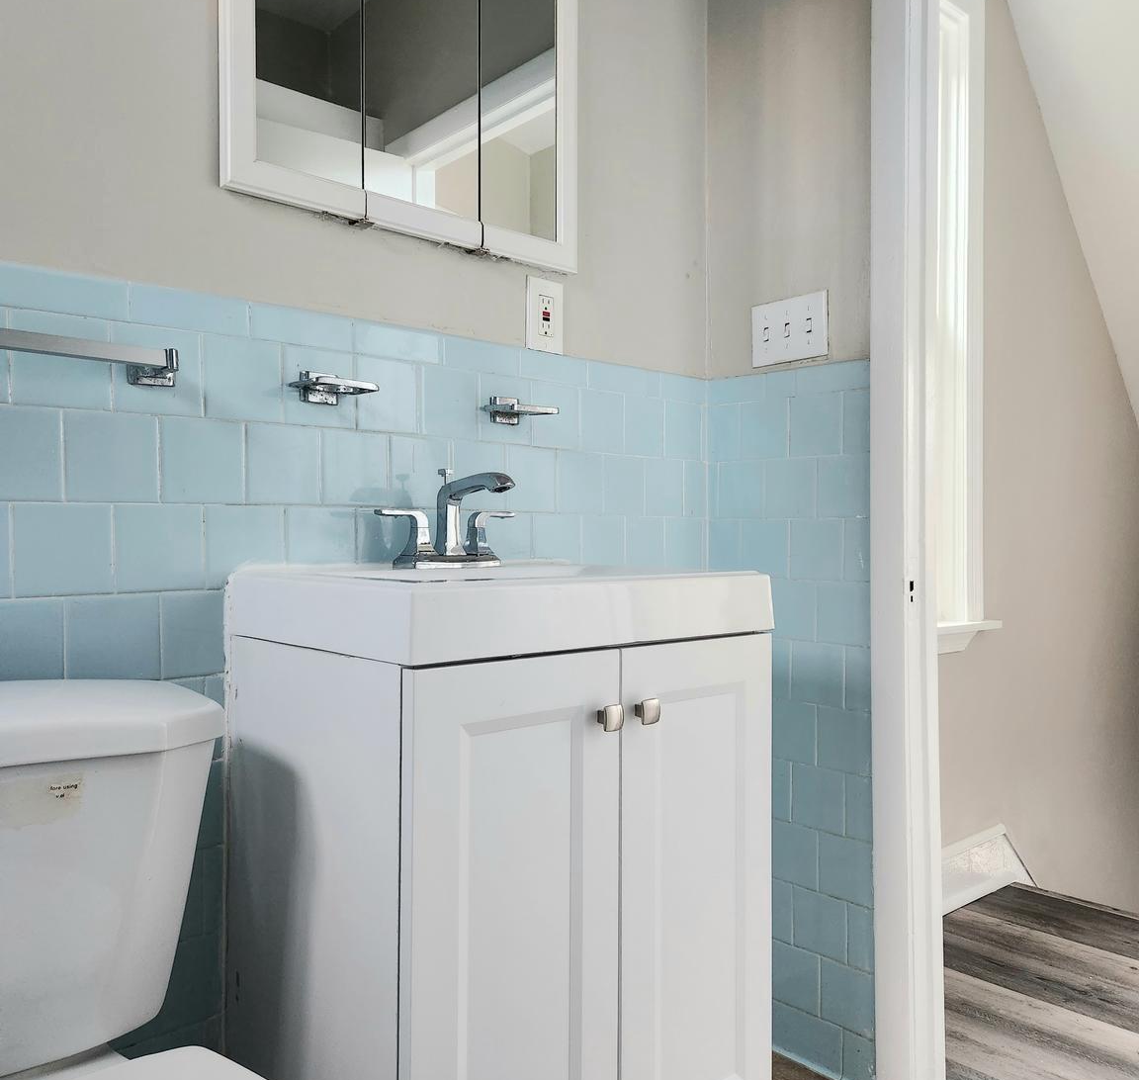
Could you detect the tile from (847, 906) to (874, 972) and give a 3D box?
[{"bbox_3d":[0.505,0.684,1.744,0.010,0.110,0.051,0,0,-43],"label":"tile"}]

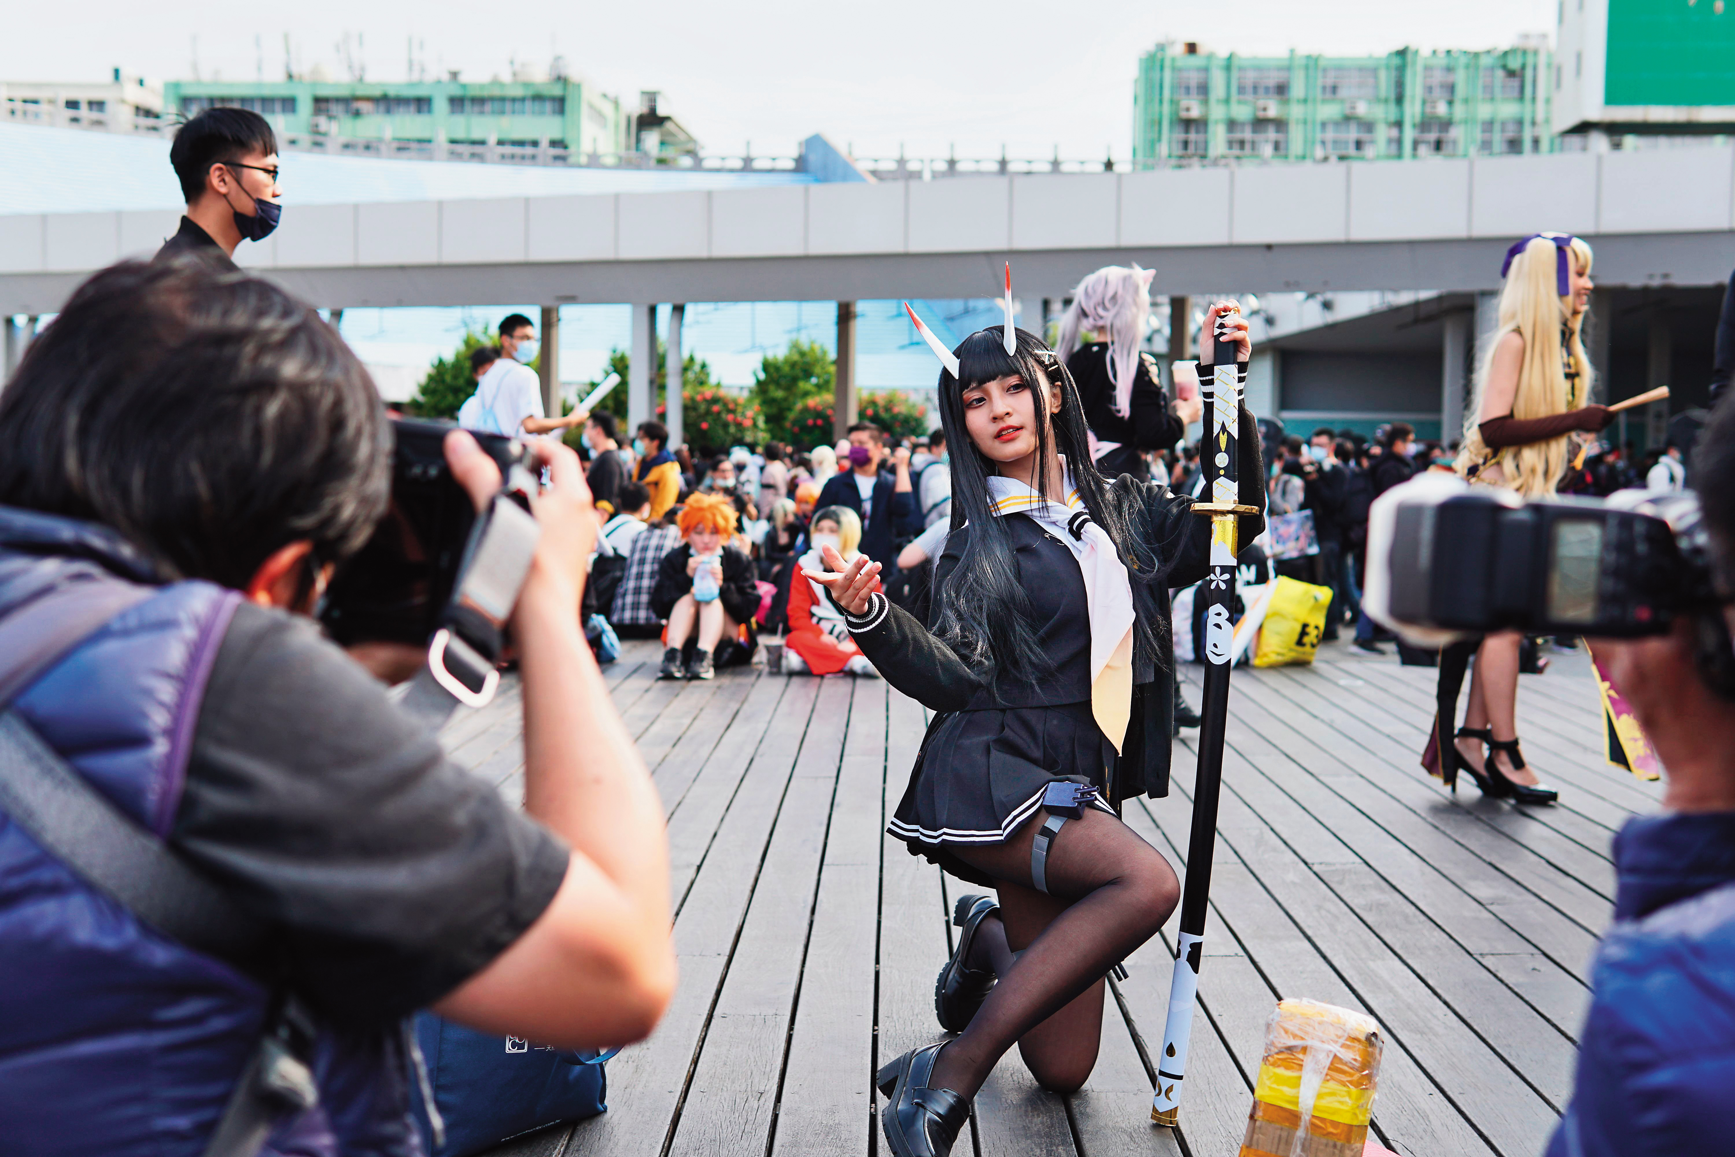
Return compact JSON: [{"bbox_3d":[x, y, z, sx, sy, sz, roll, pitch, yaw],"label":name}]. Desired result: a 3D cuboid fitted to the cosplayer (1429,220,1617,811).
[{"bbox_3d":[1.974,-0.185,6.515,0.520,1.690,0.460,1,3,24],"label":"cosplayer"}]

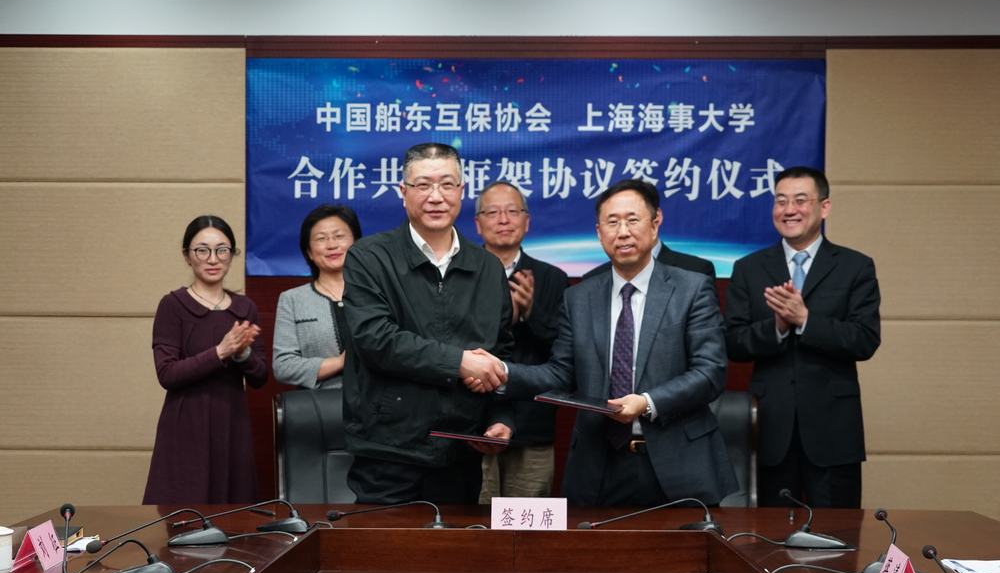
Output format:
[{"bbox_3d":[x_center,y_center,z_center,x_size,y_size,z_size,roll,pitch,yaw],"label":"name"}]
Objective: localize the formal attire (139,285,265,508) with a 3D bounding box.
[{"bbox_3d":[-0.950,0.445,6.430,0.420,0.890,0.330,0,0,-16],"label":"formal attire"}]

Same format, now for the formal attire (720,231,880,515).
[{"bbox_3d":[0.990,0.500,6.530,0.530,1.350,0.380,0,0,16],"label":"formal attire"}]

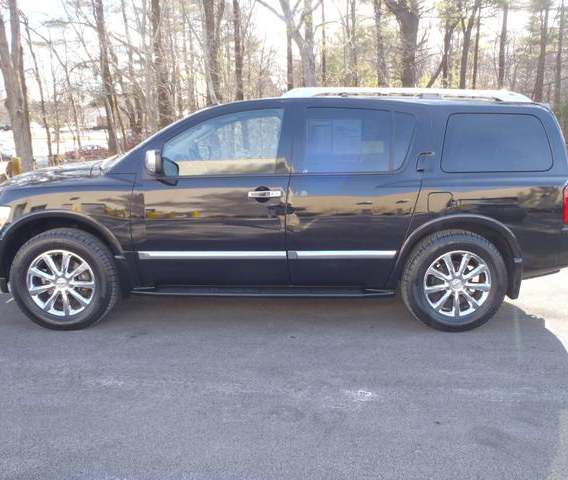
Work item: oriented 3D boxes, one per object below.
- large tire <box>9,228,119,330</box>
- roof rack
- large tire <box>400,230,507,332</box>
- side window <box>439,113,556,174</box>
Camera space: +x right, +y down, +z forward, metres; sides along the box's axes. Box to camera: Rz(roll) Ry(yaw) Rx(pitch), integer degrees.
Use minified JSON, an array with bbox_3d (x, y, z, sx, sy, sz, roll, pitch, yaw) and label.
[{"bbox_3d":[-1.760,0.306,4.197,0.825,0.825,0.275,0,10,0],"label":"large tire"},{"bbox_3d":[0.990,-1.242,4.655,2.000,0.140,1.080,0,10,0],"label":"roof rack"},{"bbox_3d":[1.370,0.306,4.197,0.825,0.825,0.275,0,10,0],"label":"large tire"},{"bbox_3d":[1.660,-0.759,4.024,0.860,0.475,0.060,0,-3,0],"label":"side window"}]

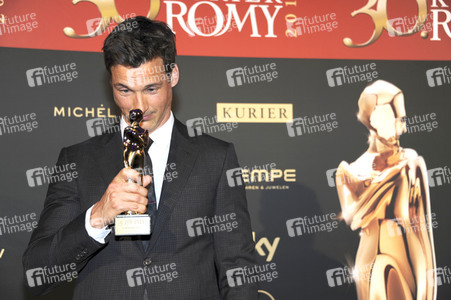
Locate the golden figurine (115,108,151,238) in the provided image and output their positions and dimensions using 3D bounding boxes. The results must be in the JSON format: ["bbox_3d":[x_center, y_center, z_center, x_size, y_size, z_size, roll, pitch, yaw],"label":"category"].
[{"bbox_3d":[-0.194,0.051,1.800,0.076,0.275,0.070,1,-6,-3],"label":"golden figurine"}]

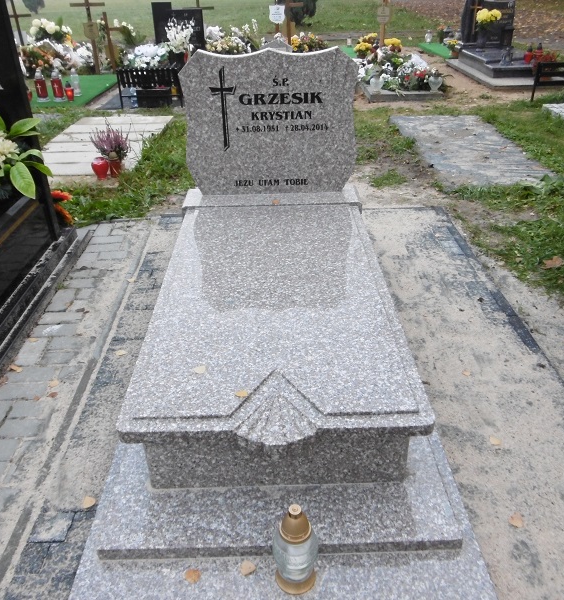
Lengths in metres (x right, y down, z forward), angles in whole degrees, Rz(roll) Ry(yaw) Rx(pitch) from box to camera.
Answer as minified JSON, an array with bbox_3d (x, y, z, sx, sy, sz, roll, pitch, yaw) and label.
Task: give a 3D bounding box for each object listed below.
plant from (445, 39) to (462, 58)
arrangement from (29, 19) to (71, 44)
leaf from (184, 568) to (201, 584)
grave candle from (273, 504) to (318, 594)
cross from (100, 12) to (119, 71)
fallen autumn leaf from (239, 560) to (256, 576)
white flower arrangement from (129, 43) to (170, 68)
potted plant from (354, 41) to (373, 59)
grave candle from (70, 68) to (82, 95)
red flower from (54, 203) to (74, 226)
[{"bbox_3d":[2.672,-3.885,8.598,0.260,0.280,0.260,-2,31,-1],"label":"plant"},{"bbox_3d":[-3.563,-4.130,8.500,0.570,0.330,0.400,0,32,0],"label":"arrangement"},{"bbox_3d":[-0.217,0.673,1.352,0.039,0.010,0.039,-2,31,-1],"label":"leaf"},{"bbox_3d":[0.032,0.568,1.280,0.100,0.256,0.100,-2,31,-1],"label":"grave candle"},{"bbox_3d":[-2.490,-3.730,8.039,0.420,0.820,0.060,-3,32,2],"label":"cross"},{"bbox_3d":[-0.089,0.701,1.450,0.043,0.006,0.045,0,32,0],"label":"fallen autumn leaf"},{"bbox_3d":[-1.732,-3.183,7.250,0.480,0.300,0.360,0,32,0],"label":"white flower arrangement"},{"bbox_3d":[1.117,-3.425,7.607,0.250,0.250,0.250,-2,31,-1],"label":"potted plant"},{"bbox_3d":[-2.522,-2.668,6.798,0.110,0.300,0.110,0,32,0],"label":"grave candle"},{"bbox_3d":[-1.380,-0.543,3.520,0.120,0.130,0.120,0,32,0],"label":"red flower"}]

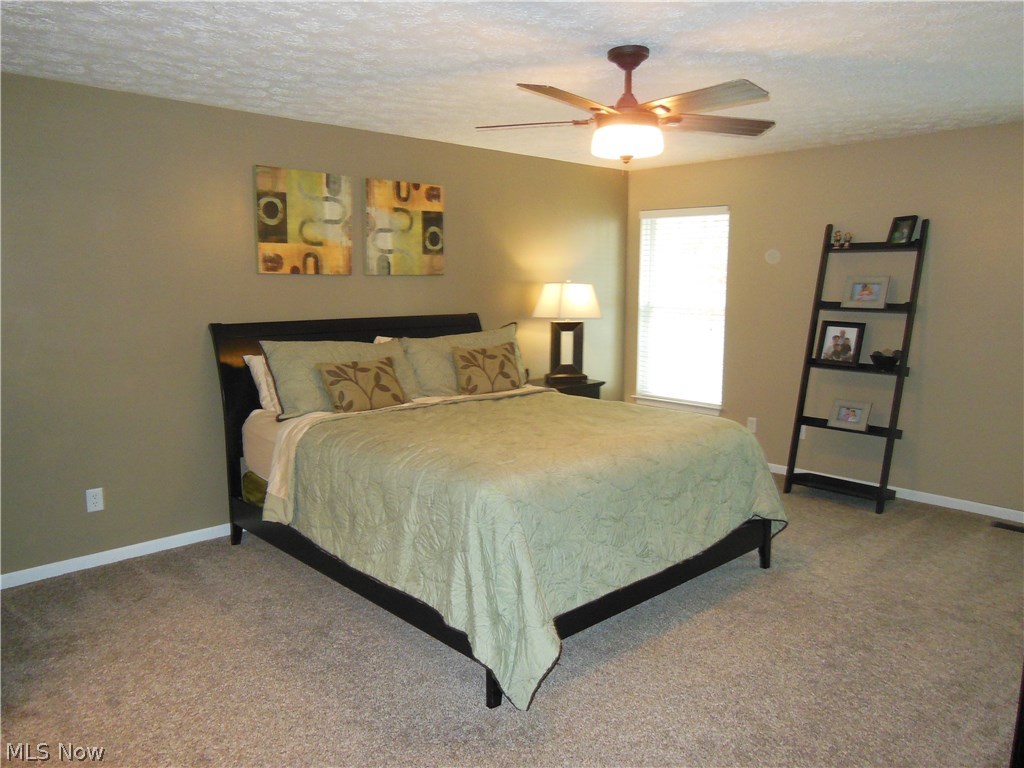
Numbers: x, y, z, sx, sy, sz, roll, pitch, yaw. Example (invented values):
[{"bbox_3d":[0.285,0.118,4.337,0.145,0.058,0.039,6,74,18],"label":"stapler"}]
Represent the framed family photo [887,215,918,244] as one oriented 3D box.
[{"bbox_3d":[2.603,-1.016,4.925,0.018,0.208,0.153,24,-10,-42],"label":"framed family photo"}]

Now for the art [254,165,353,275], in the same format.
[{"bbox_3d":[-1.241,-0.963,4.439,0.613,0.607,0.034,-8,12,-43],"label":"art"}]

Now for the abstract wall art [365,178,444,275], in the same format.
[{"bbox_3d":[-0.710,-1.044,4.985,0.630,0.617,0.040,-8,11,-43],"label":"abstract wall art"}]

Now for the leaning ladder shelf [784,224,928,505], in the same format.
[{"bbox_3d":[2.342,-0.153,5.056,0.470,1.896,0.690,-8,11,-43],"label":"leaning ladder shelf"}]

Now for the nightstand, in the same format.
[{"bbox_3d":[0.372,0.333,5.886,0.600,0.687,0.460,-8,11,-43],"label":"nightstand"}]

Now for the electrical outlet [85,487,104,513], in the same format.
[{"bbox_3d":[-2.173,0.610,3.860,0.073,0.116,0.008,-8,11,-43],"label":"electrical outlet"}]

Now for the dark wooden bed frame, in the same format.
[{"bbox_3d":[-0.154,0.315,4.029,1.990,1.258,2.410,-8,11,-43],"label":"dark wooden bed frame"}]

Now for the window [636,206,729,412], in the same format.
[{"bbox_3d":[1.420,-0.667,6.290,0.060,1.615,0.880,-8,11,-43],"label":"window"}]

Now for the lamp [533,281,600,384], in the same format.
[{"bbox_3d":[0.424,-0.408,5.797,0.410,0.808,0.400,-3,9,-23],"label":"lamp"}]

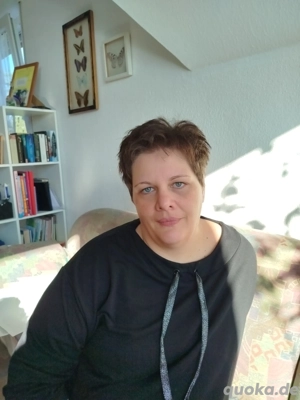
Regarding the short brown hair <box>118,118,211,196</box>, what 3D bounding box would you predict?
[{"bbox_3d":[0.036,-0.088,0.655,0.205,0.195,0.200,-8,3,12],"label":"short brown hair"}]

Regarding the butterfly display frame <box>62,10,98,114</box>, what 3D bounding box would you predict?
[{"bbox_3d":[-0.403,-0.774,1.617,0.281,0.499,0.025,10,16,43],"label":"butterfly display frame"}]

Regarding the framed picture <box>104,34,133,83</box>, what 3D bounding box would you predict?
[{"bbox_3d":[-0.166,-0.709,1.402,0.188,0.196,0.022,10,16,43],"label":"framed picture"}]

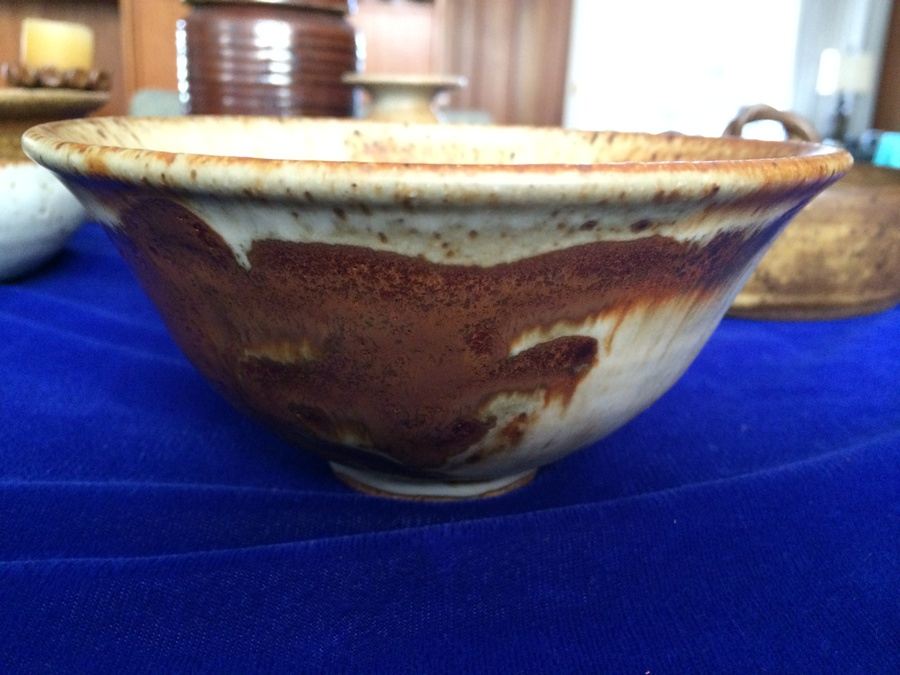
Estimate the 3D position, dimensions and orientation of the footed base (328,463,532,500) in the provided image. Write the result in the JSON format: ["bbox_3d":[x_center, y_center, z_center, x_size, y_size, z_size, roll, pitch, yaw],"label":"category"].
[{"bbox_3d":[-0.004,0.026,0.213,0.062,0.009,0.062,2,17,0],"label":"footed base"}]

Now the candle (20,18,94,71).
[{"bbox_3d":[-0.352,-0.254,0.700,0.058,0.056,0.058,2,17,0],"label":"candle"}]

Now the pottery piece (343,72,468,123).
[{"bbox_3d":[-0.035,-0.139,0.585,0.090,0.105,0.090,2,17,0],"label":"pottery piece"}]

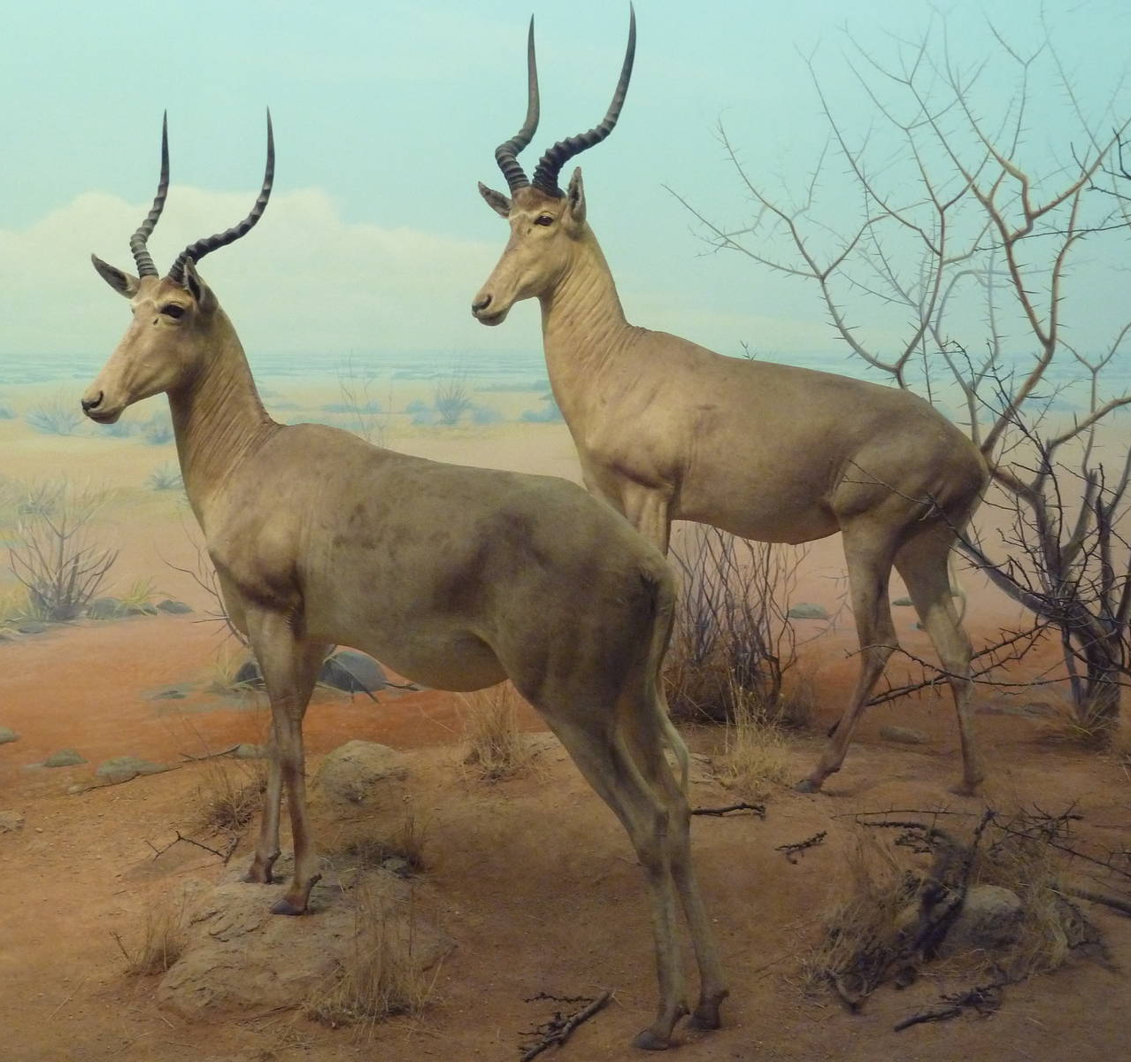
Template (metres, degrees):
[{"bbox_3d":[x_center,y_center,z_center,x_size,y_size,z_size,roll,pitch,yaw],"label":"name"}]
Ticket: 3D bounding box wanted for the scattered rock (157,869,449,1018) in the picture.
[{"bbox_3d":[-0.567,0.884,3.530,0.620,0.170,0.520,0,7,0],"label":"scattered rock"}]

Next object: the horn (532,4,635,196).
[{"bbox_3d":[0.049,-1.165,4.420,0.240,0.520,0.190,-6,9,-45],"label":"horn"}]

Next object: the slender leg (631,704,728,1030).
[{"bbox_3d":[0.225,0.658,3.230,0.180,0.620,0.100,4,7,37],"label":"slender leg"}]

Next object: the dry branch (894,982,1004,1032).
[{"bbox_3d":[0.745,0.923,3.180,0.280,0.055,0.110,-4,7,-33],"label":"dry branch"}]

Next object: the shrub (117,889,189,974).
[{"bbox_3d":[-0.838,0.814,3.320,0.145,0.165,0.125,0,6,0],"label":"shrub"}]

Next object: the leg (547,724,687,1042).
[{"bbox_3d":[0.099,0.667,3.150,0.260,0.620,0.100,4,7,37],"label":"leg"}]

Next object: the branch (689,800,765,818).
[{"bbox_3d":[0.428,0.734,4.300,0.200,0.035,0.070,0,6,0],"label":"branch"}]

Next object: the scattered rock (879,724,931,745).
[{"bbox_3d":[0.978,0.589,4.720,0.148,0.045,0.090,0,6,0],"label":"scattered rock"}]

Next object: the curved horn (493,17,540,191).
[{"bbox_3d":[-0.132,-1.154,4.450,0.120,0.450,0.220,0,6,0],"label":"curved horn"}]

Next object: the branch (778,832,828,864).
[{"bbox_3d":[0.569,0.761,3.930,0.130,0.042,0.095,-2,7,-19],"label":"branch"}]

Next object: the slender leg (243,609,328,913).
[{"bbox_3d":[-0.633,0.520,3.700,0.170,0.690,0.130,4,8,28],"label":"slender leg"}]

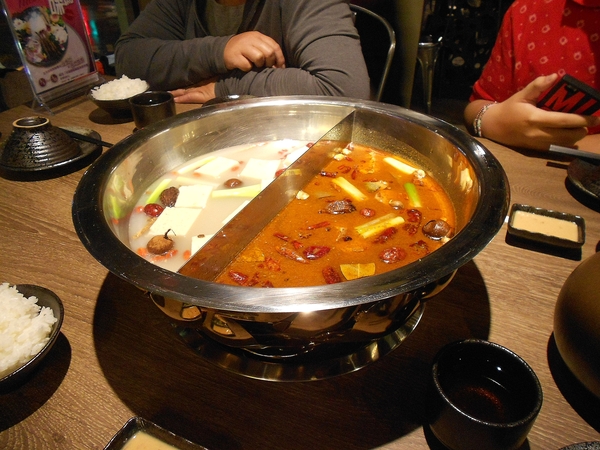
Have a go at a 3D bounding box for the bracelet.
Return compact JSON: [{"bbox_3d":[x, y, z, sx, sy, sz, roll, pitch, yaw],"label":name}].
[{"bbox_3d":[0.317,-0.172,0.748,0.052,0.063,0.015,-18,38,-22],"label":"bracelet"}]

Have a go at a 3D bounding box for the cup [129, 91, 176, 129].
[{"bbox_3d":[-0.274,-0.215,0.853,0.075,0.048,0.075,-2,35,0],"label":"cup"}]

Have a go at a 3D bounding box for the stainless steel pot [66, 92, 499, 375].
[{"bbox_3d":[-0.007,-0.003,0.460,0.380,0.134,0.380,15,38,23],"label":"stainless steel pot"}]

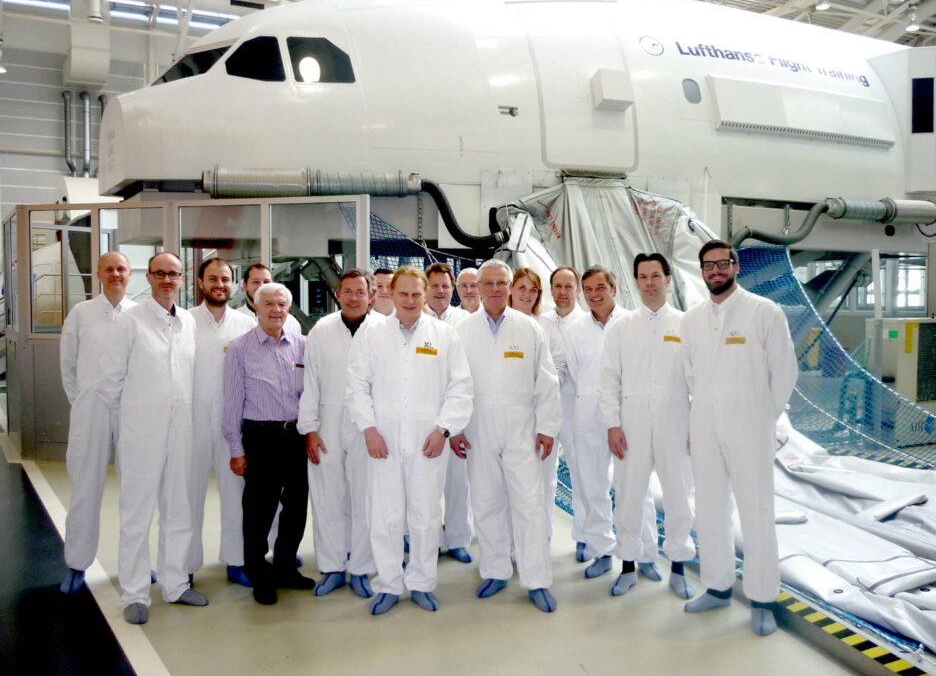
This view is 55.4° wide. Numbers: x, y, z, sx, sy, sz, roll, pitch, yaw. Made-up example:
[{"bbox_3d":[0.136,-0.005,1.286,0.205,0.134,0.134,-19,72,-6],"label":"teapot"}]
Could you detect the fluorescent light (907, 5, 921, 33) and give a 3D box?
[{"bbox_3d":[14.479,-10.351,29.000,0.450,0.750,0.450,0,1,0],"label":"fluorescent light"}]

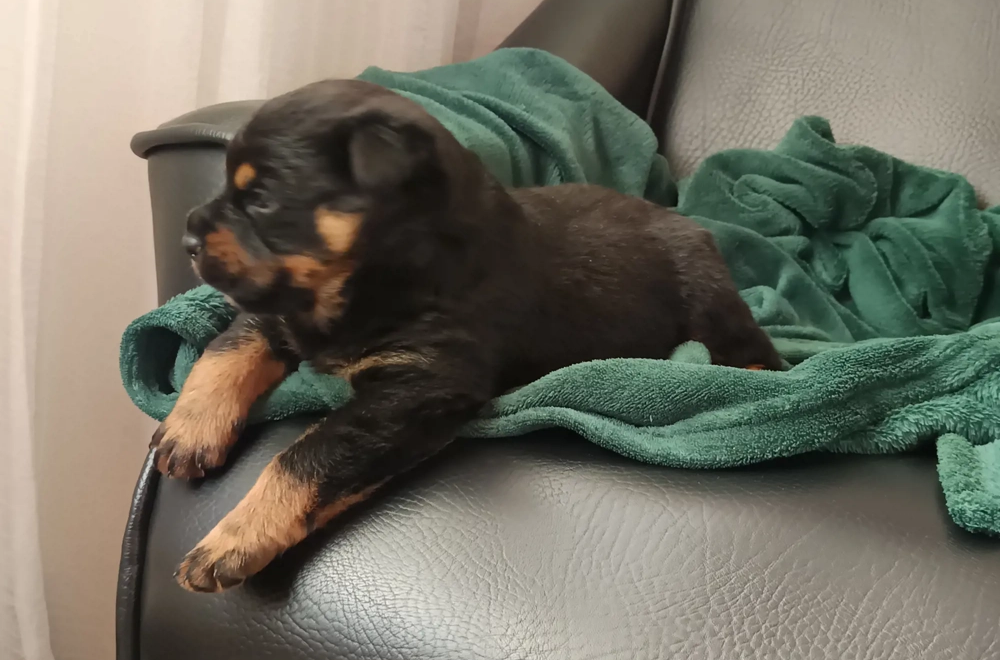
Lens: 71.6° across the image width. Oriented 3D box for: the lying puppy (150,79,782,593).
[{"bbox_3d":[-0.004,-0.026,0.458,0.417,0.265,0.163,-7,15,-29],"label":"lying puppy"}]

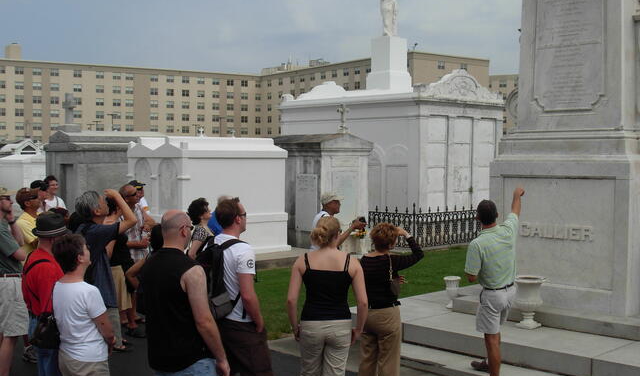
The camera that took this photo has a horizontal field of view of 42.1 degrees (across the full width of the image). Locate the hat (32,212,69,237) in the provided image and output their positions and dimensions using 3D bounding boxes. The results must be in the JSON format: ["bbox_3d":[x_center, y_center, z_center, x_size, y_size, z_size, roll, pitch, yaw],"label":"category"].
[{"bbox_3d":[-1.891,0.264,5.850,0.280,0.140,0.250,-17,12,-38],"label":"hat"}]

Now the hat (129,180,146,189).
[{"bbox_3d":[-2.416,-0.026,11.000,0.250,0.135,0.175,-8,2,17],"label":"hat"}]

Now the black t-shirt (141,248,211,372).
[{"bbox_3d":[-0.877,0.754,5.120,0.500,0.760,0.330,2,2,38],"label":"black t-shirt"}]

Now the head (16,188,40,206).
[{"bbox_3d":[-3.013,0.101,8.600,0.220,0.225,0.170,-12,4,-5],"label":"head"}]

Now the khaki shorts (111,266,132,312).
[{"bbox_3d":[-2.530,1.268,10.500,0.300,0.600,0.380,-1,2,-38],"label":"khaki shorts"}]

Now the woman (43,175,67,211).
[{"bbox_3d":[-3.443,0.735,10.777,0.340,1.780,0.480,2,2,41],"label":"woman"}]

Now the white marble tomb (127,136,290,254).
[{"bbox_3d":[-2.251,0.139,16.864,2.720,2.330,1.970,-2,3,-45],"label":"white marble tomb"}]

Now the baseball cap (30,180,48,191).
[{"bbox_3d":[-3.335,-0.026,9.900,0.240,0.130,0.175,0,2,6],"label":"baseball cap"}]

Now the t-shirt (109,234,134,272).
[{"bbox_3d":[-2.452,0.733,10.250,0.300,0.560,0.420,0,2,15],"label":"t-shirt"}]

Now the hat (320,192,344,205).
[{"bbox_3d":[0.143,0.126,9.550,0.265,0.130,0.180,-4,2,3],"label":"hat"}]

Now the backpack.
[{"bbox_3d":[-0.682,0.634,5.700,0.310,0.550,0.340,-1,3,-40],"label":"backpack"}]

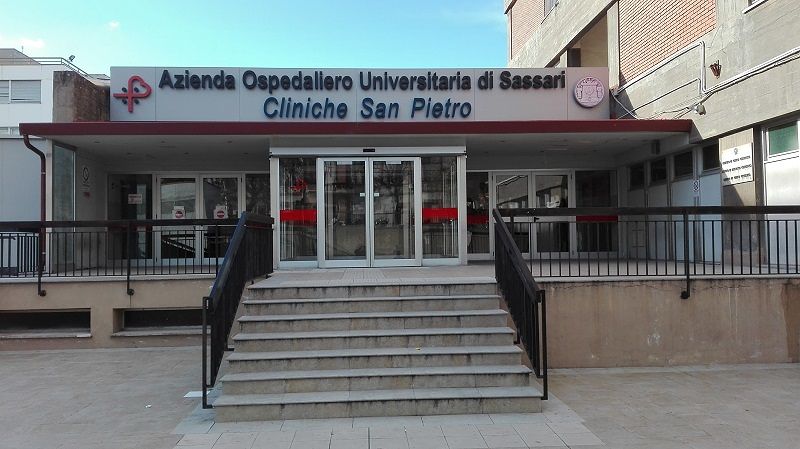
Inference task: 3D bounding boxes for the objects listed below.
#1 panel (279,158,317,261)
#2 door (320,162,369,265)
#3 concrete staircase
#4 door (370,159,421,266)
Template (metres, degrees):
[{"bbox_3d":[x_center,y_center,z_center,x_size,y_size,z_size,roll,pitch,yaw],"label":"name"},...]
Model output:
[{"bbox_3d":[-2.081,-0.299,11.711,0.780,2.109,0.060,-1,-1,-4],"label":"panel"},{"bbox_3d":[-1.138,-0.238,11.706,1.049,2.239,0.070,-1,-1,-4],"label":"door"},{"bbox_3d":[-0.266,1.319,6.480,3.142,1.120,2.016,-1,-1,-4],"label":"concrete staircase"},{"bbox_3d":[-0.081,-0.253,11.781,1.072,2.245,0.070,-1,-1,-4],"label":"door"}]

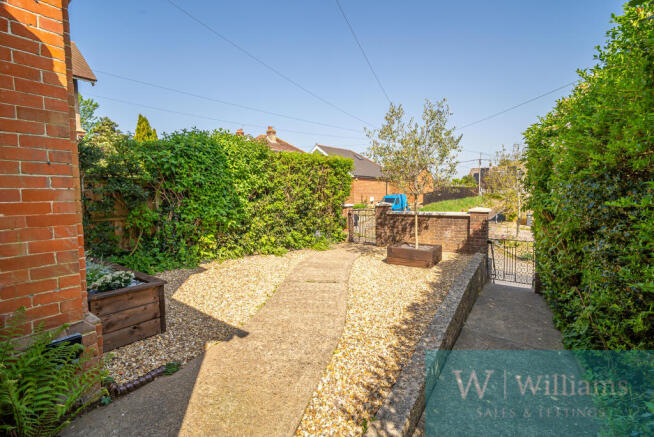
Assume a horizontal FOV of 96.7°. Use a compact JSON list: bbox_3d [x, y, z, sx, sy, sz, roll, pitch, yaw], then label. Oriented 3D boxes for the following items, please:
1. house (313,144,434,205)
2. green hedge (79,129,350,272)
[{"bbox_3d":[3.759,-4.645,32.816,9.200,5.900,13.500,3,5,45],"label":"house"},{"bbox_3d":[-2.133,-0.513,6.903,6.100,2.650,1.400,-4,5,-43],"label":"green hedge"}]

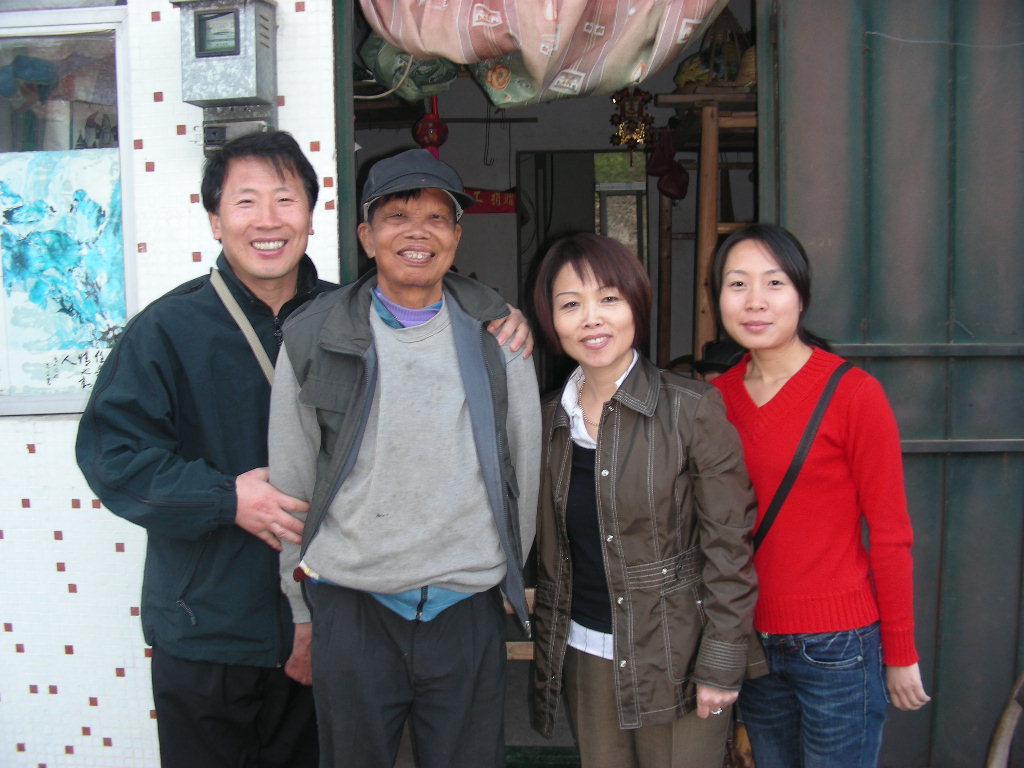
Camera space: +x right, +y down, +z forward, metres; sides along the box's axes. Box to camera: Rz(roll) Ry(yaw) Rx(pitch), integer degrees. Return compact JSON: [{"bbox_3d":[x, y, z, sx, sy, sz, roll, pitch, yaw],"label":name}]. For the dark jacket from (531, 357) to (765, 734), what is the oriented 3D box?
[{"bbox_3d":[0.228,0.275,1.990,0.460,0.640,0.270,1,5,21],"label":"dark jacket"}]

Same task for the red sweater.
[{"bbox_3d":[0.535,0.219,2.050,0.440,0.570,0.260,1,5,22],"label":"red sweater"}]

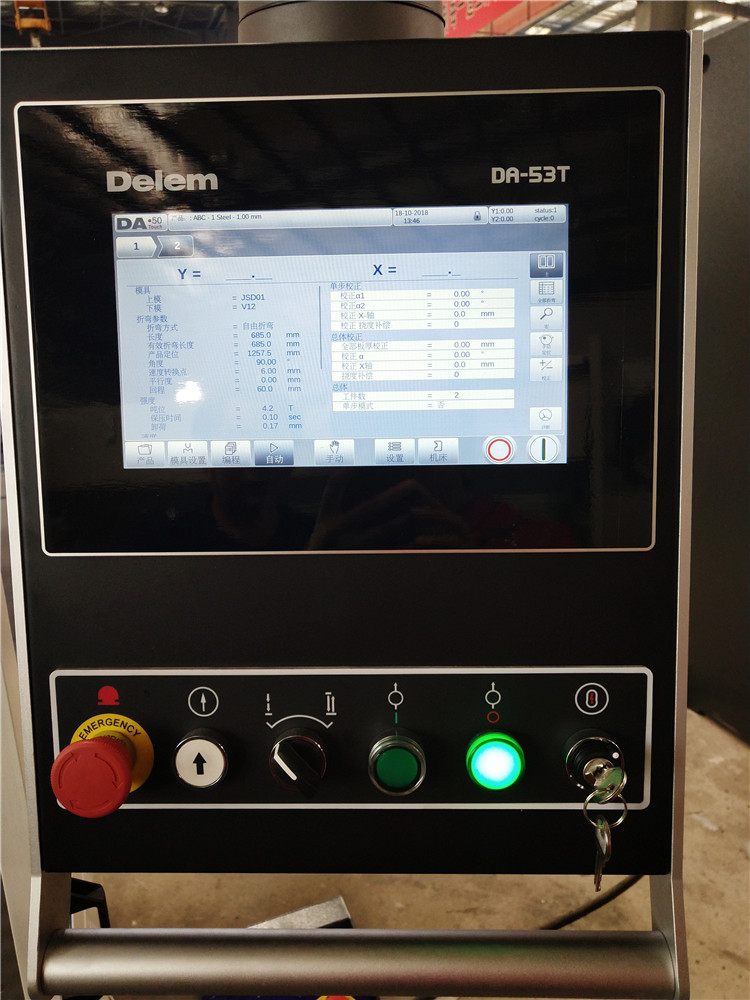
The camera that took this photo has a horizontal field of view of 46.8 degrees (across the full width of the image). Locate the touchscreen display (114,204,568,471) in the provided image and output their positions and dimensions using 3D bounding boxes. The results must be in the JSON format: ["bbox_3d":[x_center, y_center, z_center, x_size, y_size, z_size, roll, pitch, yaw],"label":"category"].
[{"bbox_3d":[-0.017,-0.080,0.433,0.223,0.125,0.012,-1,7,2],"label":"touchscreen display"}]

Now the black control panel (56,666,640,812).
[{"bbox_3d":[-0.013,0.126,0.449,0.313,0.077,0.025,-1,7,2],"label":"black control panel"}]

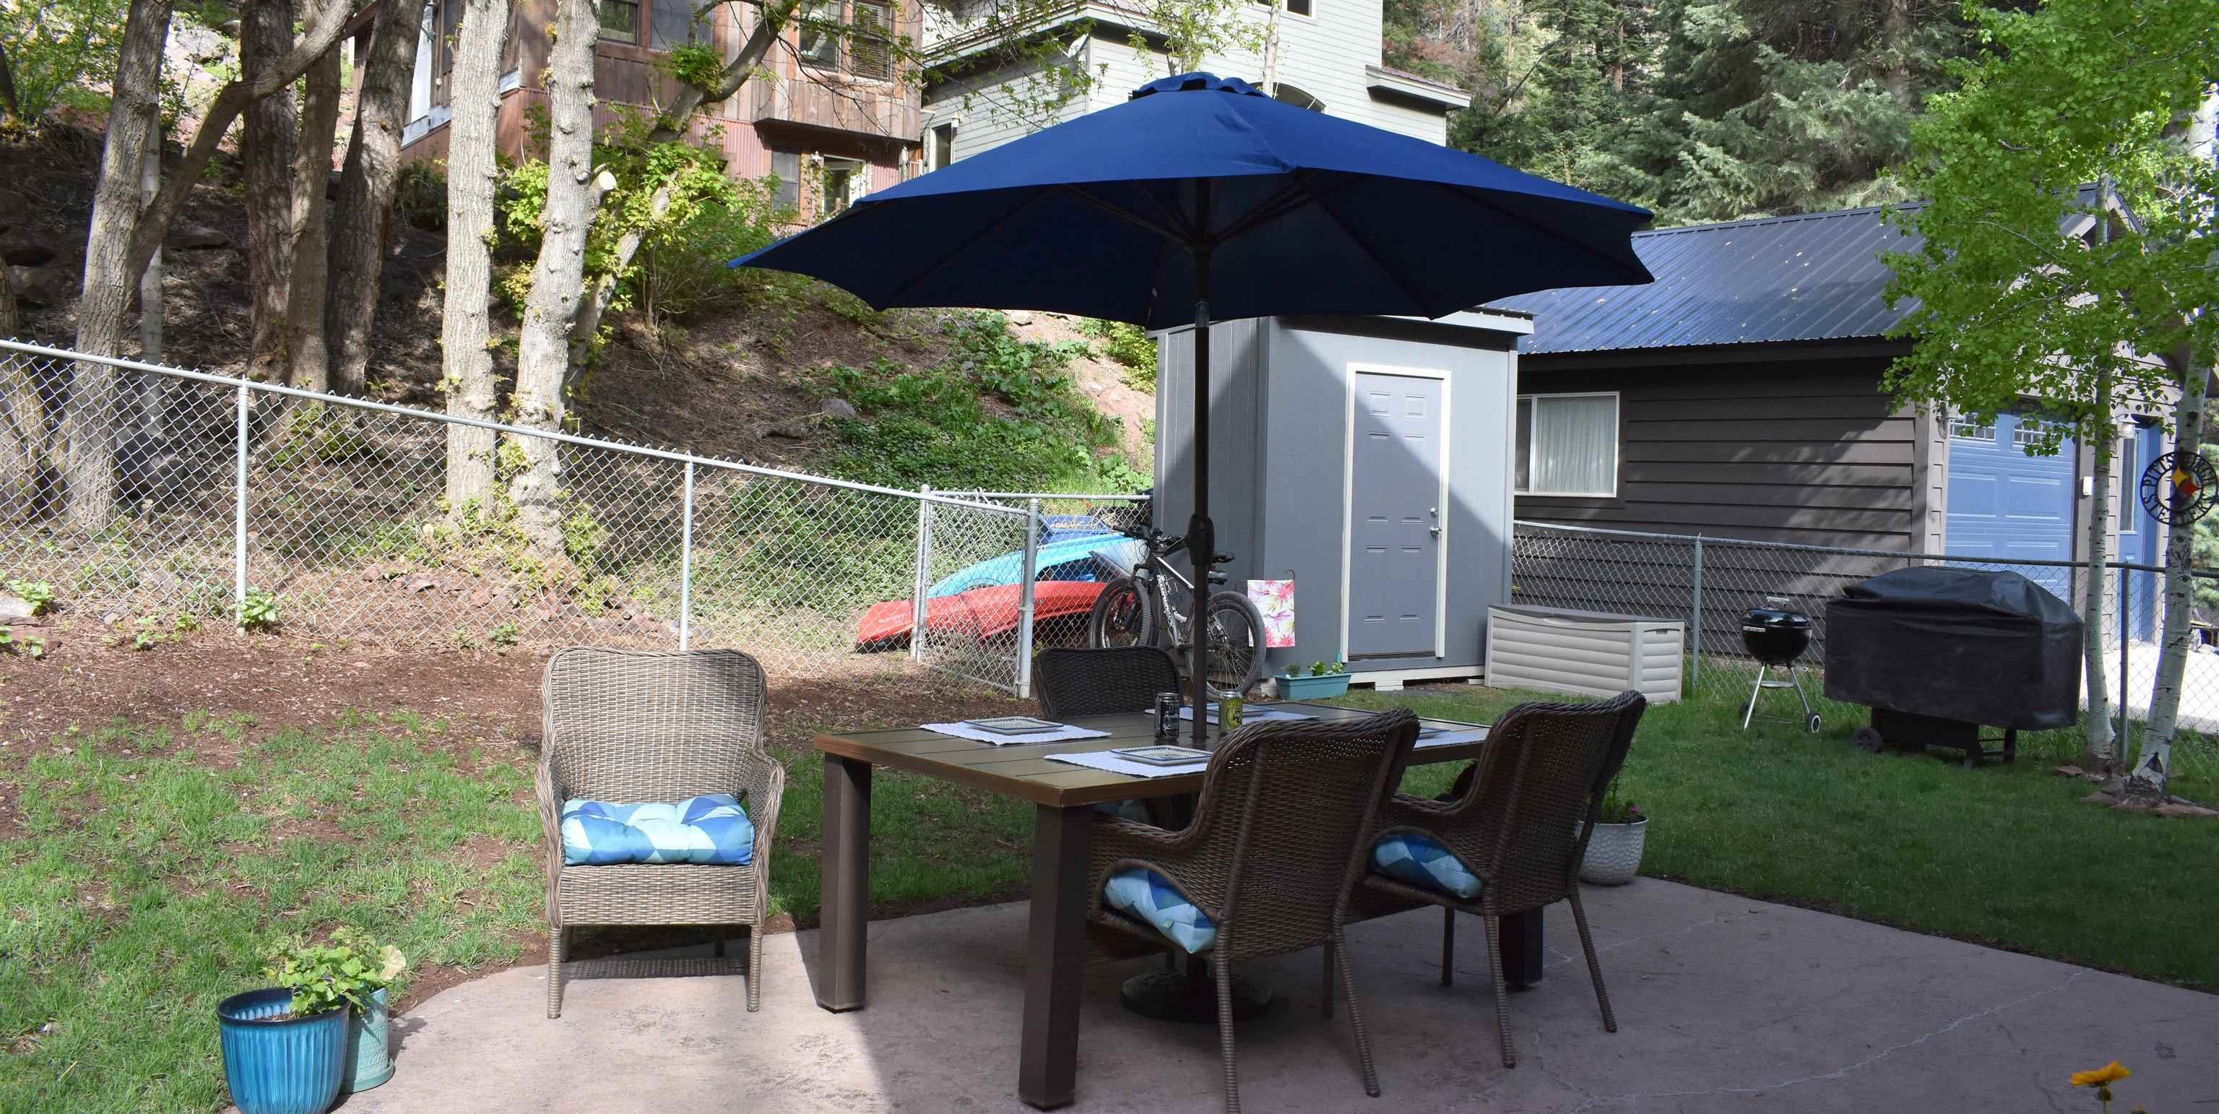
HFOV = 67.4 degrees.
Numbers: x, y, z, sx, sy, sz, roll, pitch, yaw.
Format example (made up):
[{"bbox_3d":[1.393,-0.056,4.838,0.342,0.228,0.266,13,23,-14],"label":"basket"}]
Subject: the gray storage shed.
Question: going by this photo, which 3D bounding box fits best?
[{"bbox_3d":[1.731,-0.434,12.528,2.626,2.734,1.392,0,3,-35],"label":"gray storage shed"}]

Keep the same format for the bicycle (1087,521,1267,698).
[{"bbox_3d":[0.440,0.350,11.650,0.700,1.100,1.860,-1,3,-38],"label":"bicycle"}]

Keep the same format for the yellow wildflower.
[{"bbox_3d":[1.012,0.530,1.700,0.055,0.022,0.055,2,2,17],"label":"yellow wildflower"}]

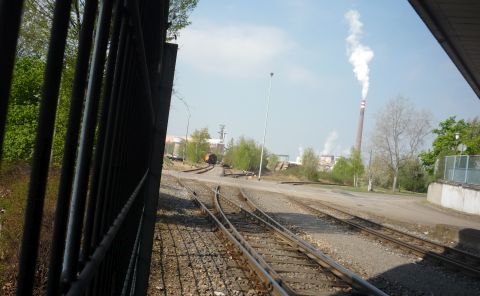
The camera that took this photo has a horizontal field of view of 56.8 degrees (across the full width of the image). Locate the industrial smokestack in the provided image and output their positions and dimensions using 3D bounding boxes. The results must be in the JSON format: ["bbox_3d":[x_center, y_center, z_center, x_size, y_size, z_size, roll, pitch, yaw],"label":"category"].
[{"bbox_3d":[161.596,-12.847,600.000,9.000,106.000,9.000,6,-2,15],"label":"industrial smokestack"}]

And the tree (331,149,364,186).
[{"bbox_3d":[17.362,3.120,71.000,5.000,5.900,4.600,6,-2,14],"label":"tree"}]

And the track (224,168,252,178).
[{"bbox_3d":[-0.394,4.055,70.000,2.600,0.250,36.000,6,-2,5],"label":"track"}]

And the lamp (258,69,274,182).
[{"bbox_3d":[3.106,-2.449,53.000,0.400,12.600,0.400,6,-2,3],"label":"lamp"}]

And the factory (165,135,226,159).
[{"bbox_3d":[-25.152,0.270,240.000,34.000,13.000,24.000,7,-2,-6],"label":"factory"}]

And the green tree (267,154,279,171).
[{"bbox_3d":[8.790,3.922,120.000,3.200,4.400,3.200,6,-2,4],"label":"green tree"}]

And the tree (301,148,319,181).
[{"bbox_3d":[11.521,2.759,72.000,2.900,5.300,2.900,6,-2,9],"label":"tree"}]

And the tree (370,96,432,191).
[{"bbox_3d":[24.598,-0.613,68.000,8.600,14.600,8.600,6,-2,20],"label":"tree"}]

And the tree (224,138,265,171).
[{"bbox_3d":[0.943,1.467,93.000,8.000,7.400,7.000,7,-2,1],"label":"tree"}]

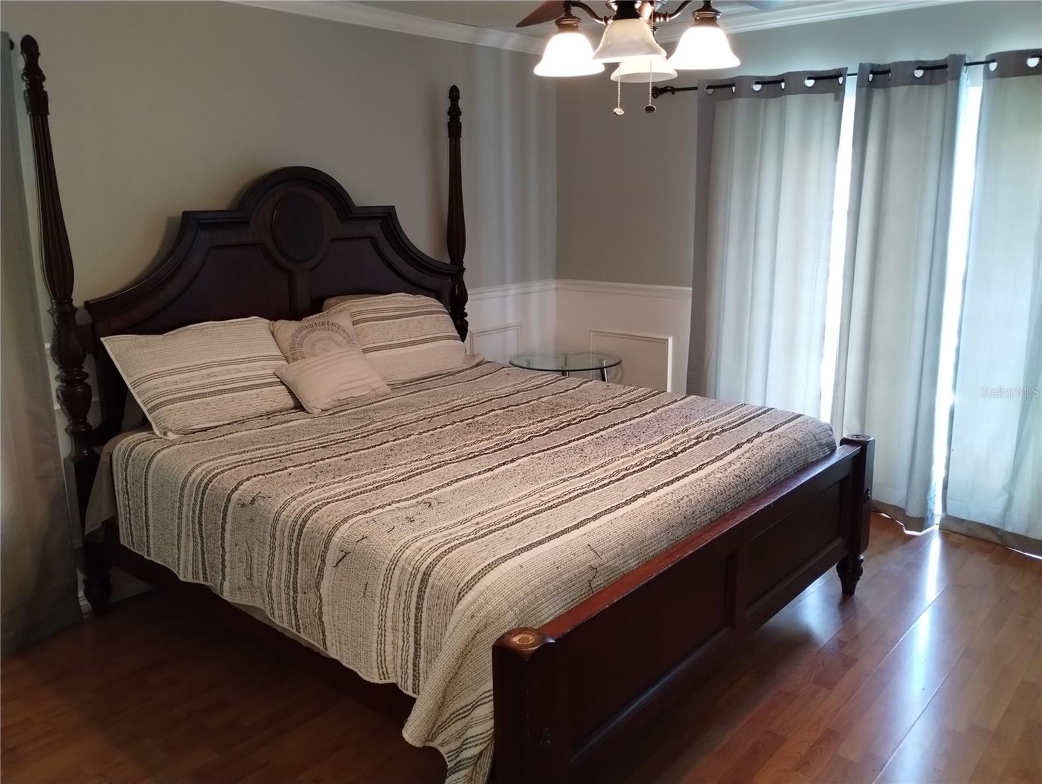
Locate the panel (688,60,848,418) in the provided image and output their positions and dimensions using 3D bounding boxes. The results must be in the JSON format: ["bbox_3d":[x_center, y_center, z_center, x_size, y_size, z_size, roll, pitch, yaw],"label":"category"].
[{"bbox_3d":[1.199,-0.506,4.291,0.760,2.110,0.120,10,16,40],"label":"panel"}]

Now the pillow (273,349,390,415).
[{"bbox_3d":[-0.738,-0.057,3.408,0.275,0.120,0.450,51,32,13],"label":"pillow"}]

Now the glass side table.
[{"bbox_3d":[0.258,0.142,4.893,0.630,0.650,0.630,10,16,40],"label":"glass side table"}]

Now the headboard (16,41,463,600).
[{"bbox_3d":[-0.979,-0.335,3.763,0.125,2.095,2.090,10,16,40],"label":"headboard"}]

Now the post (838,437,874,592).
[{"bbox_3d":[1.288,0.488,3.279,0.110,0.658,0.110,10,16,40],"label":"post"}]

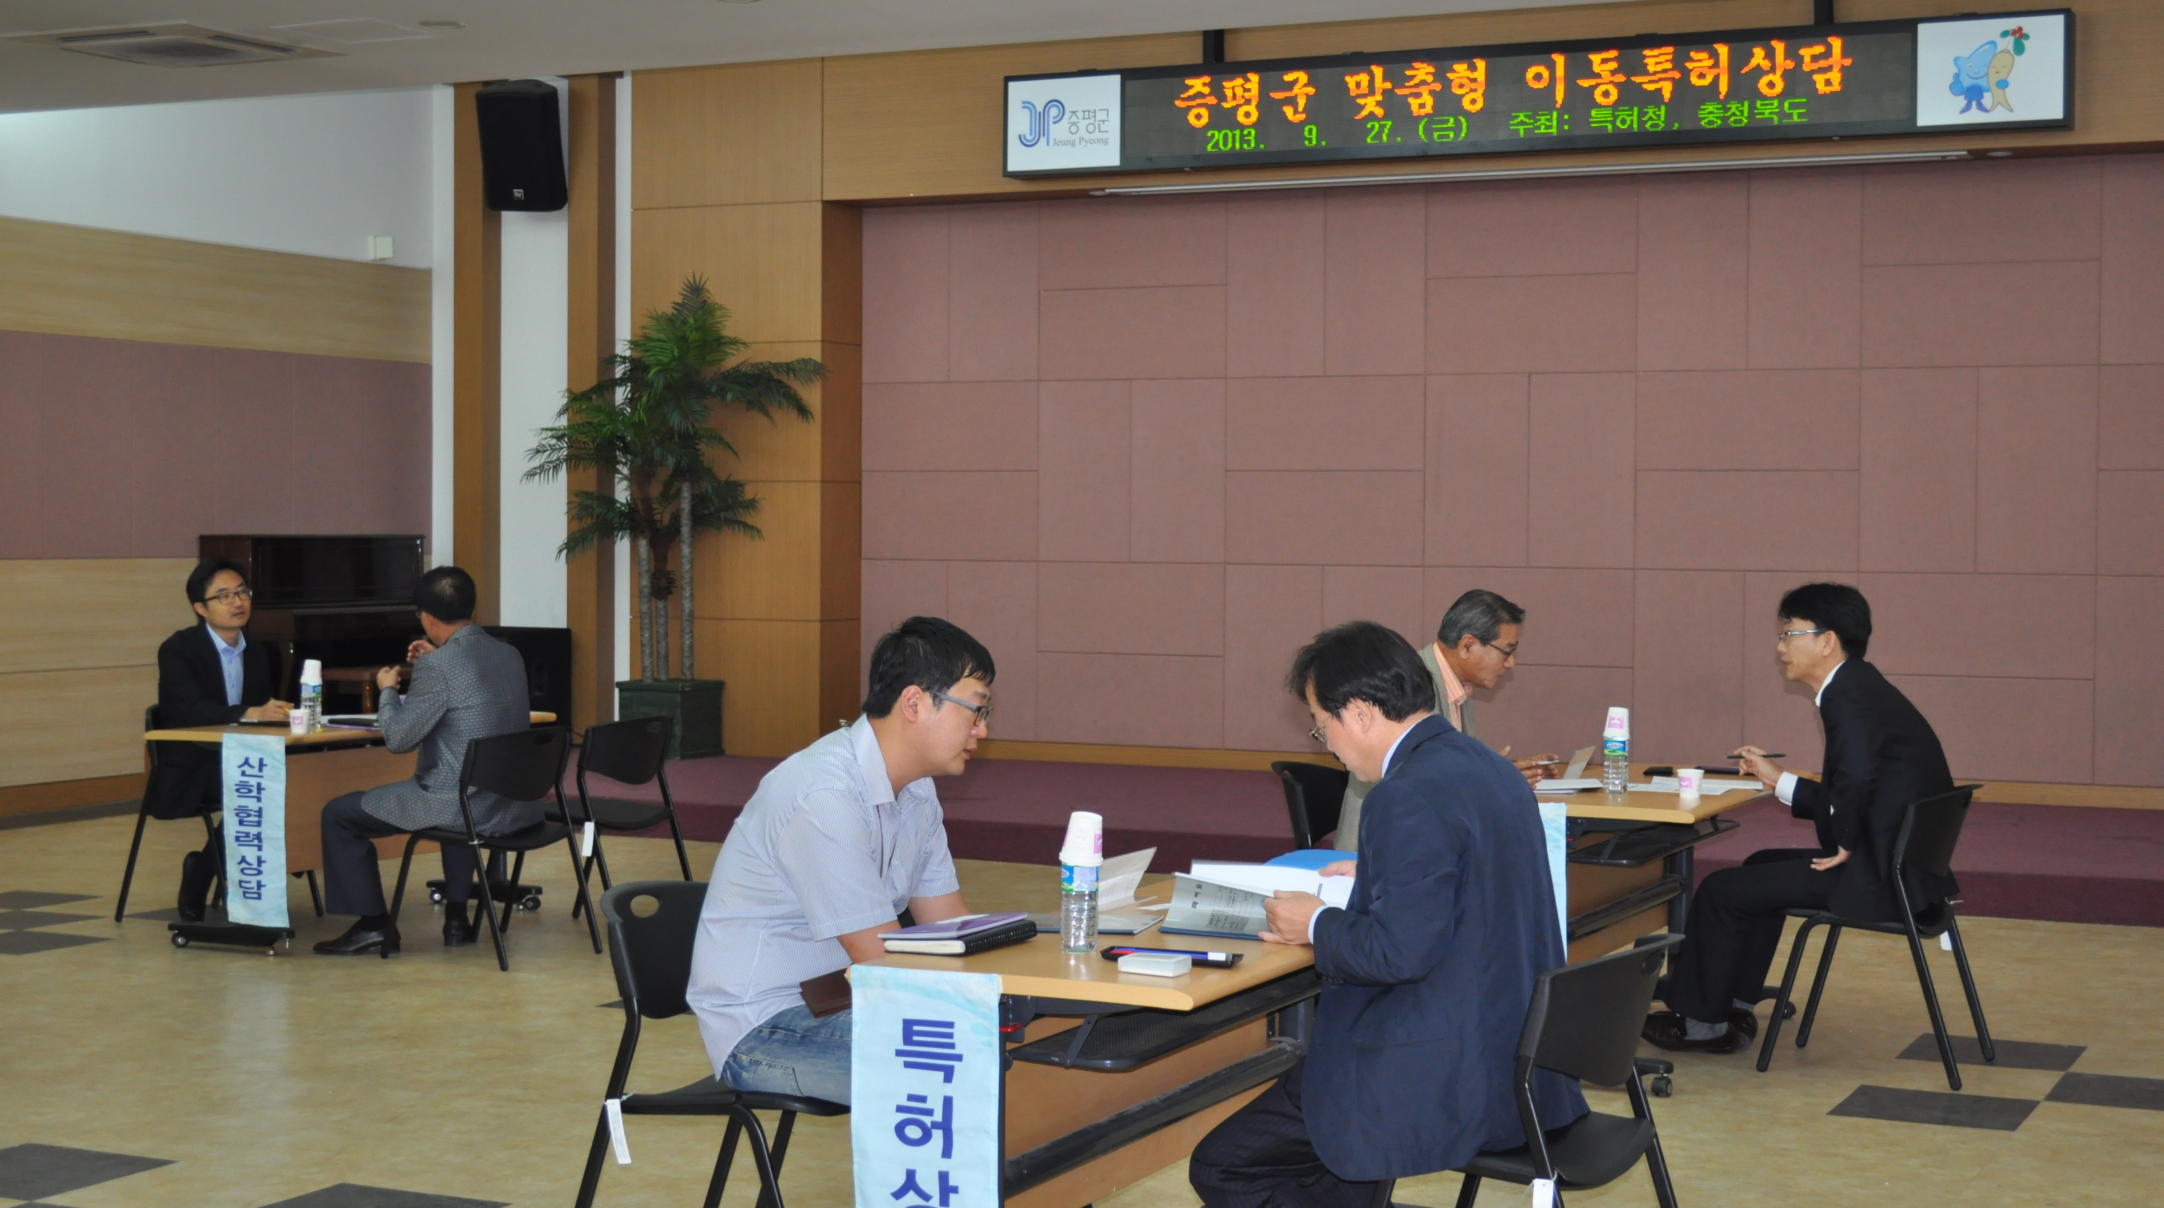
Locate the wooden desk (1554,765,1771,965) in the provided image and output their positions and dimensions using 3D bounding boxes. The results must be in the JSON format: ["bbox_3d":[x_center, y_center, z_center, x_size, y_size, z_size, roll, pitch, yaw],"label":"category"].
[{"bbox_3d":[1.628,0.902,8.298,0.600,0.750,1.600,1,1,25],"label":"wooden desk"}]

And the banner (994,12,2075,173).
[{"bbox_3d":[2.133,-2.567,14.755,5.580,0.560,0.160,1,1,25],"label":"banner"}]

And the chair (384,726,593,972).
[{"bbox_3d":[-1.984,0.797,9.699,0.540,0.775,0.520,1,1,25],"label":"chair"}]

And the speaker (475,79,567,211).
[{"bbox_3d":[-3.240,-2.670,16.756,0.440,0.680,0.380,1,21,6],"label":"speaker"}]

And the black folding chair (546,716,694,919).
[{"bbox_3d":[-1.779,0.818,10.693,0.570,0.776,0.520,1,1,25],"label":"black folding chair"}]

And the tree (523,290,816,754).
[{"bbox_3d":[-2.326,-0.489,16.483,1.550,2.780,1.250,1,1,25],"label":"tree"}]

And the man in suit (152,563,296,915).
[{"bbox_3d":[-3.111,0.497,10.541,0.640,1.320,0.500,1,1,30],"label":"man in suit"}]

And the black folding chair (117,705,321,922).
[{"bbox_3d":[-3.169,0.771,10.592,0.540,0.775,0.520,1,1,25],"label":"black folding chair"}]

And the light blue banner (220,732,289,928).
[{"bbox_3d":[-2.825,0.772,9.888,0.285,0.650,0.030,1,1,25],"label":"light blue banner"}]

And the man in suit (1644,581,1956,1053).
[{"bbox_3d":[1.974,0.596,7.933,0.880,1.310,0.520,1,1,25],"label":"man in suit"}]

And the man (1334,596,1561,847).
[{"bbox_3d":[1.093,0.609,8.487,0.880,1.320,0.540,1,1,25],"label":"man"}]

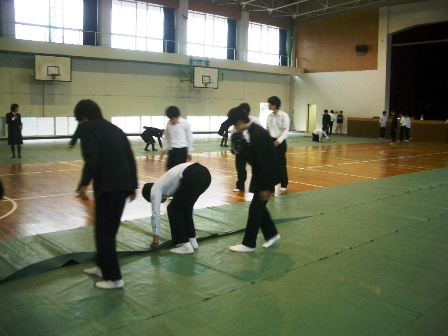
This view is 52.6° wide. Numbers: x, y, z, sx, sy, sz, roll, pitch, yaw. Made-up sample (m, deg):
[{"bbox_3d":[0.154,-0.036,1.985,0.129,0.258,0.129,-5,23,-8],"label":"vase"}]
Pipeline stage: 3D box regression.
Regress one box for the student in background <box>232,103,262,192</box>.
[{"bbox_3d":[0.432,-0.376,8.319,0.500,1.596,0.480,-3,8,-30],"label":"student in background"}]

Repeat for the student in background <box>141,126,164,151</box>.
[{"bbox_3d":[-2.492,-1.018,15.900,0.830,0.870,0.450,1,7,0],"label":"student in background"}]

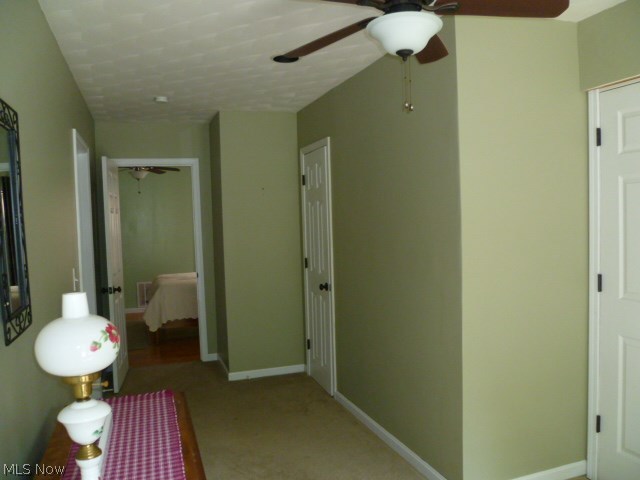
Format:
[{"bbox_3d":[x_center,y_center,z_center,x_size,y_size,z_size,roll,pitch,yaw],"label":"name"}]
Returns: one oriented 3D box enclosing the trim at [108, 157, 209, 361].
[{"bbox_3d":[-1.602,0.234,5.190,0.860,2.100,0.130,-3,3,-19],"label":"trim"}]

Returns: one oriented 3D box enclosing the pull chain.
[{"bbox_3d":[0.321,-0.565,1.880,0.040,0.205,0.030,-1,3,10],"label":"pull chain"}]

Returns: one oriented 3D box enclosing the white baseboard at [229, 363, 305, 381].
[{"bbox_3d":[-0.485,1.230,4.807,0.730,0.080,0.020,-3,3,-19],"label":"white baseboard"}]

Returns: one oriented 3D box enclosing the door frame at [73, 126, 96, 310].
[{"bbox_3d":[-1.751,0.305,3.820,0.130,2.100,1.120,-3,3,-19],"label":"door frame"}]

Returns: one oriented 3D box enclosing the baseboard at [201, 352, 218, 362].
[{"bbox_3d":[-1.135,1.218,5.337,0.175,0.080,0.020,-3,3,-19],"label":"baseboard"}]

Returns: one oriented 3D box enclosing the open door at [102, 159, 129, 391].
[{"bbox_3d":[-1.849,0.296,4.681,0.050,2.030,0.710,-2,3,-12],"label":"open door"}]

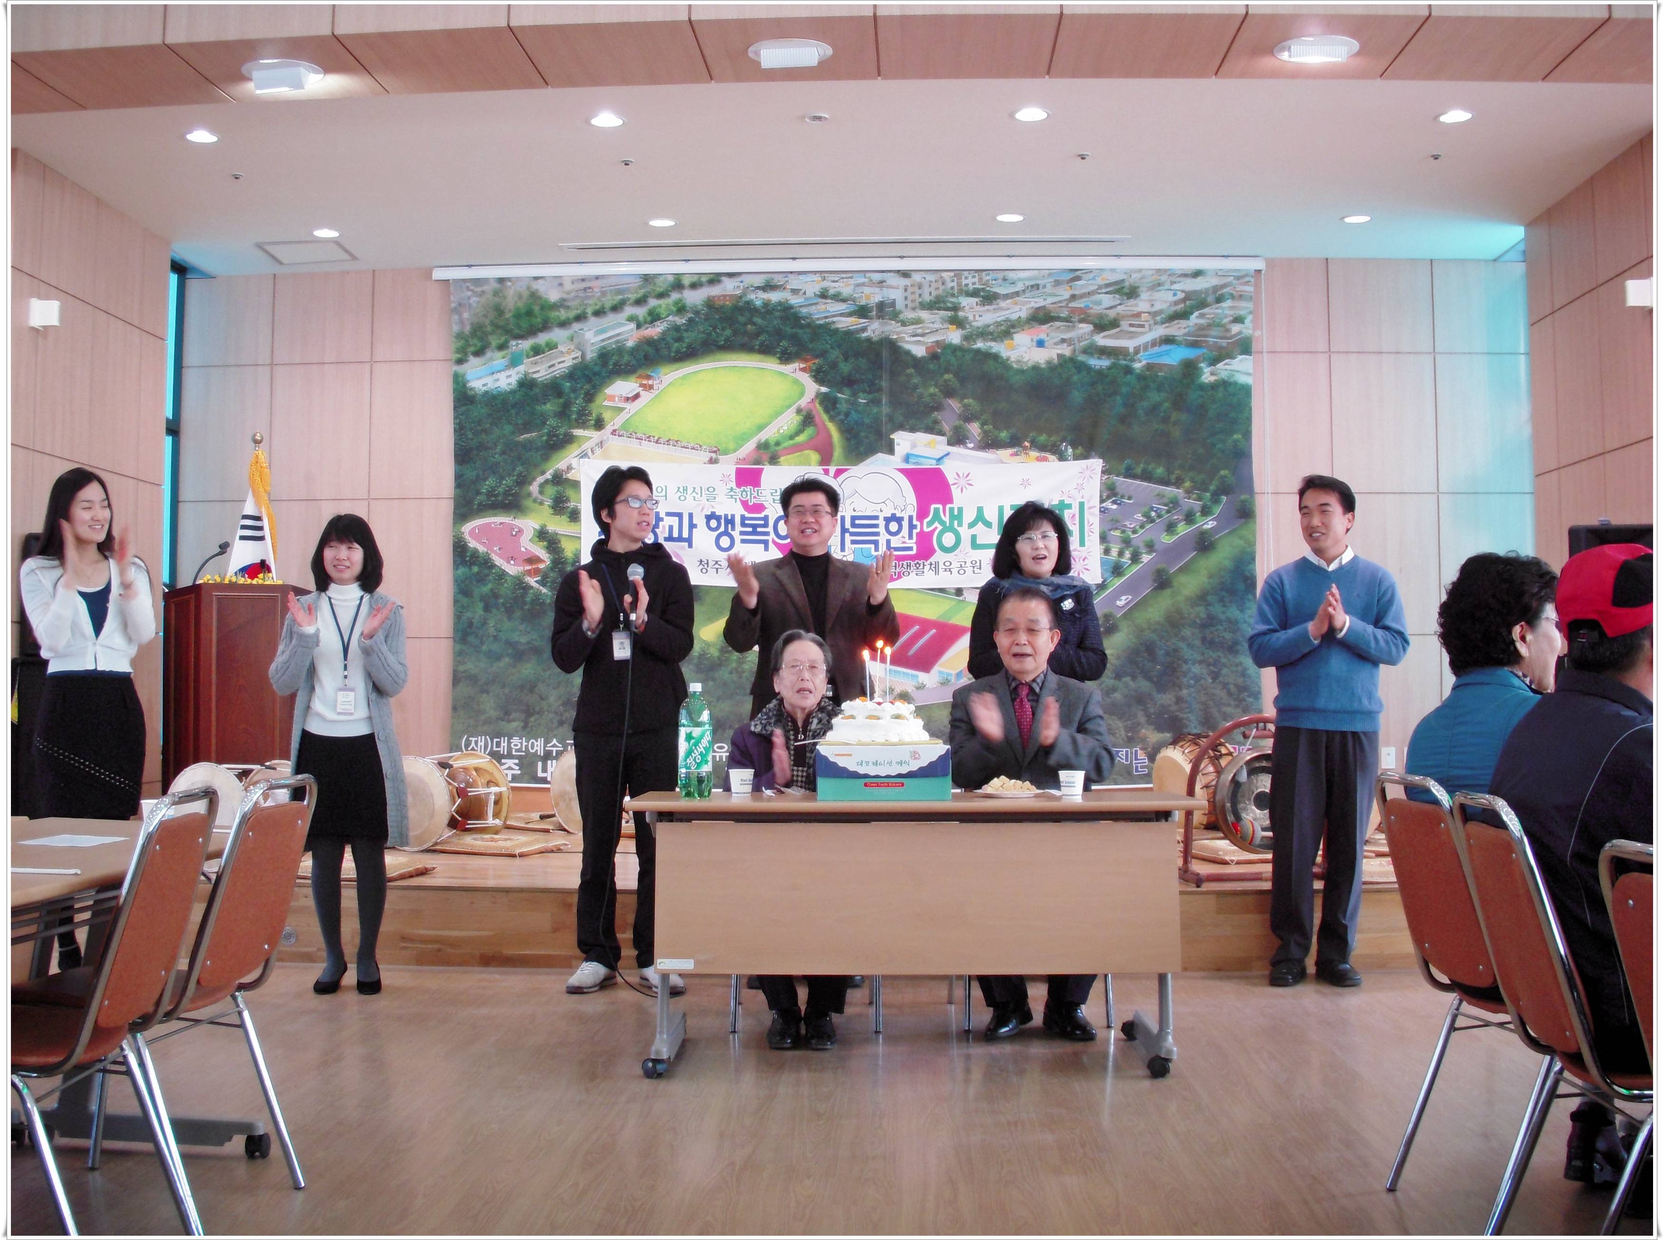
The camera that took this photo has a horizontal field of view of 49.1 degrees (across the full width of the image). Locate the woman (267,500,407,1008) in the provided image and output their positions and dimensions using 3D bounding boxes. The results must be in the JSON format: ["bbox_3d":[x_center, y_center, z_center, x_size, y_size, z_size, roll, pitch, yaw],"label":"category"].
[{"bbox_3d":[-1.650,0.451,6.080,0.465,1.590,0.420,0,-2,-6],"label":"woman"}]

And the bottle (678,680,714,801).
[{"bbox_3d":[-0.365,0.322,4.880,0.094,0.313,0.094,0,-2,0],"label":"bottle"}]

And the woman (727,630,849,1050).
[{"bbox_3d":[-0.111,0.621,5.450,0.420,1.190,0.660,0,-2,-1],"label":"woman"}]

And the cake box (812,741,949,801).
[{"bbox_3d":[0.141,0.403,4.872,0.350,0.142,0.330,0,-2,0],"label":"cake box"}]

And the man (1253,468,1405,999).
[{"bbox_3d":[1.698,0.376,6.240,0.540,1.740,0.380,-1,-3,20],"label":"man"}]

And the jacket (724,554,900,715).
[{"bbox_3d":[-0.068,0.042,6.170,0.590,0.540,0.380,0,-2,-3],"label":"jacket"}]

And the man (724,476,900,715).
[{"bbox_3d":[-0.072,0.376,6.140,0.590,1.730,0.420,0,-2,0],"label":"man"}]

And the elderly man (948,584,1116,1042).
[{"bbox_3d":[0.600,0.555,5.500,0.510,1.320,0.630,0,-2,5],"label":"elderly man"}]

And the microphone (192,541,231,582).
[{"bbox_3d":[-2.872,-0.257,8.468,0.200,0.210,0.080,1,-3,-30],"label":"microphone"}]

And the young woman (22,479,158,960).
[{"bbox_3d":[-2.580,0.368,6.310,0.460,1.760,0.370,2,-3,-40],"label":"young woman"}]

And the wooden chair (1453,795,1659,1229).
[{"bbox_3d":[1.315,0.705,2.930,0.540,0.850,0.440,0,-2,3],"label":"wooden chair"}]

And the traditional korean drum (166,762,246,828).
[{"bbox_3d":[-2.470,0.813,7.723,0.420,0.420,0.620,-1,-3,21],"label":"traditional korean drum"}]

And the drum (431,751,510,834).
[{"bbox_3d":[-1.820,0.850,8.622,0.420,0.420,0.620,-1,-2,17],"label":"drum"}]

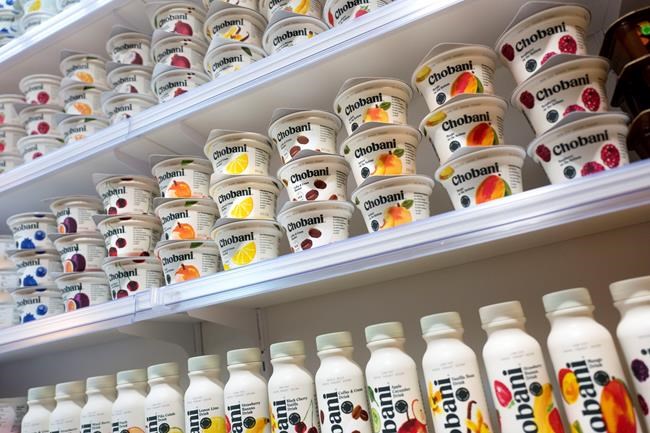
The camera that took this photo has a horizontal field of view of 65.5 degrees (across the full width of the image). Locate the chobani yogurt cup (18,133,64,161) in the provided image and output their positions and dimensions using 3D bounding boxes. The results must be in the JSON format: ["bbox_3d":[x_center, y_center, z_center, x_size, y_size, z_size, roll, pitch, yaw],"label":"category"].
[{"bbox_3d":[-0.481,-0.092,0.875,0.096,0.058,0.100,-7,-19,-2],"label":"chobani yogurt cup"}]

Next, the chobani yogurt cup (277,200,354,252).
[{"bbox_3d":[-0.006,0.025,0.614,0.097,0.058,0.097,-8,-16,-2],"label":"chobani yogurt cup"}]

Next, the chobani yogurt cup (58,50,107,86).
[{"bbox_3d":[-0.429,-0.247,0.923,0.096,0.063,0.096,-8,-16,-2],"label":"chobani yogurt cup"}]

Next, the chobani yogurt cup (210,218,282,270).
[{"bbox_3d":[-0.094,0.048,0.646,0.097,0.058,0.097,-8,-16,-2],"label":"chobani yogurt cup"}]

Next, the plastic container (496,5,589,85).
[{"bbox_3d":[0.235,-0.167,0.528,0.096,0.063,0.096,-19,-19,31],"label":"plastic container"}]

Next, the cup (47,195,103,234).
[{"bbox_3d":[-0.375,0.014,0.786,0.096,0.058,0.100,-7,-19,-2],"label":"cup"}]

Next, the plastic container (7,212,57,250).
[{"bbox_3d":[-0.463,0.037,0.819,0.096,0.058,0.100,-7,-19,-2],"label":"plastic container"}]

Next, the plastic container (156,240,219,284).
[{"bbox_3d":[-0.184,0.077,0.697,0.096,0.063,0.096,-13,-17,13],"label":"plastic container"}]

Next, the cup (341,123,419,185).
[{"bbox_3d":[0.070,-0.056,0.583,0.097,0.058,0.097,-15,-17,20],"label":"cup"}]

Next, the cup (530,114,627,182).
[{"bbox_3d":[0.256,-0.051,0.496,0.096,0.063,0.096,-17,-18,26],"label":"cup"}]

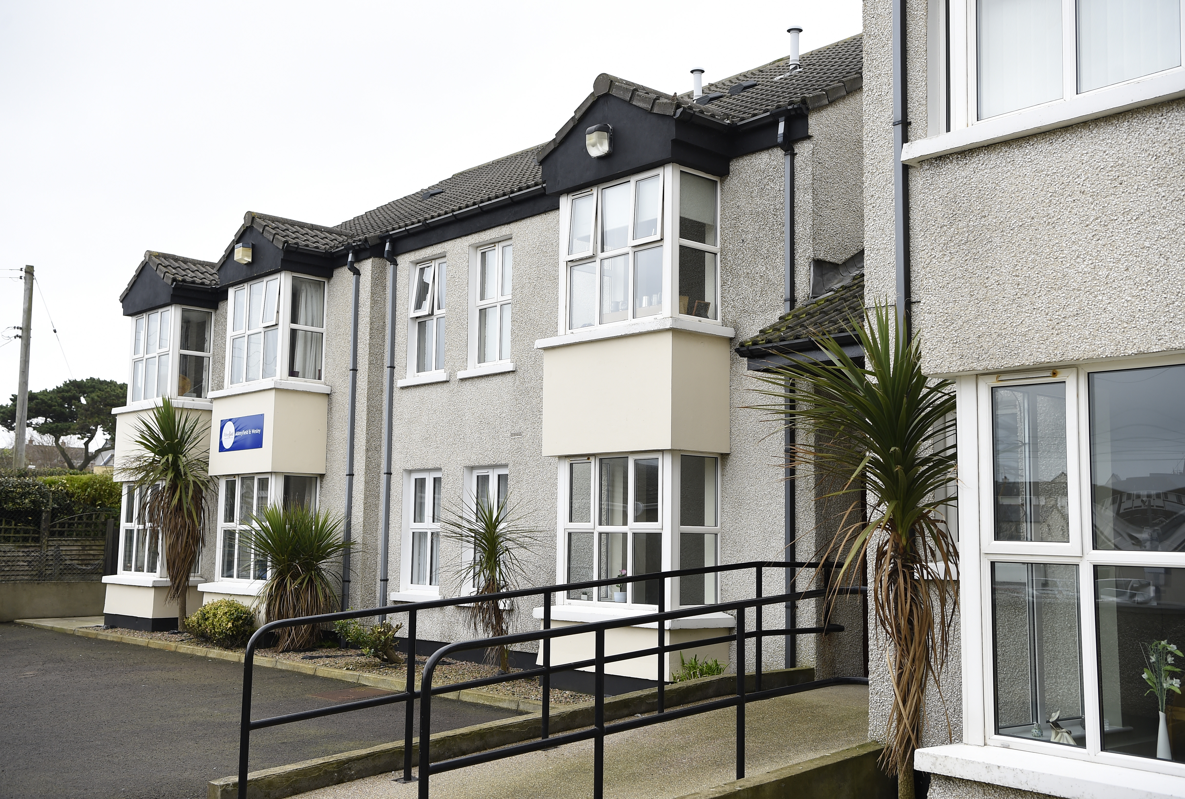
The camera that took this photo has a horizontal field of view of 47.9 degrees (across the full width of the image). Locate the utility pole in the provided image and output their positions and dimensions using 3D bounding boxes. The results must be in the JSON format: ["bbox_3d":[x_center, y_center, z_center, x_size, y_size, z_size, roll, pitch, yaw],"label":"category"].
[{"bbox_3d":[-12.719,0.771,29.590,0.260,7.600,0.260,6,-8,-41],"label":"utility pole"}]

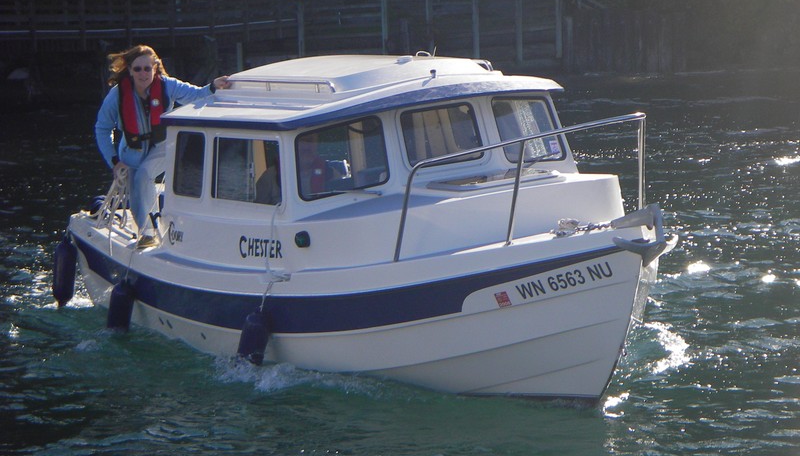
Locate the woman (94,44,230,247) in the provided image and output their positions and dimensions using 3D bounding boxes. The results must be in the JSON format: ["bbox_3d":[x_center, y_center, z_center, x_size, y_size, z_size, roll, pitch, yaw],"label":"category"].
[{"bbox_3d":[-1.697,-0.544,18.750,0.930,1.530,0.600,-1,5,-10],"label":"woman"}]

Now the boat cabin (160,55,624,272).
[{"bbox_3d":[0.101,-0.468,17.021,2.100,1.230,4.080,-9,9,-25],"label":"boat cabin"}]

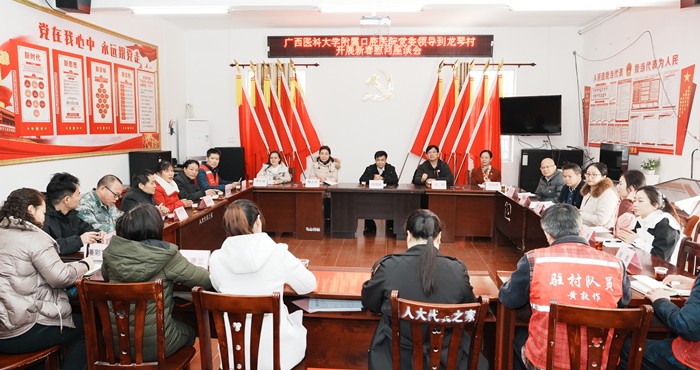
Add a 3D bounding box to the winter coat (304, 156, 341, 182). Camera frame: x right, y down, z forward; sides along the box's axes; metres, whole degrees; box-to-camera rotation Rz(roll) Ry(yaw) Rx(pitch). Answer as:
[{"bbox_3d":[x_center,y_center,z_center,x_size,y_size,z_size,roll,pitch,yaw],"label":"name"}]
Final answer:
[{"bbox_3d":[-0.430,-0.105,8.209,0.560,0.660,0.420,0,6,2],"label":"winter coat"}]

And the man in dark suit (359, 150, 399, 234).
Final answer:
[{"bbox_3d":[0.448,0.123,7.915,0.570,1.260,0.760,1,6,5],"label":"man in dark suit"}]

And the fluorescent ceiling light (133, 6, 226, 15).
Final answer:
[{"bbox_3d":[-2.021,-2.080,6.255,1.220,0.080,0.090,1,6,5],"label":"fluorescent ceiling light"}]

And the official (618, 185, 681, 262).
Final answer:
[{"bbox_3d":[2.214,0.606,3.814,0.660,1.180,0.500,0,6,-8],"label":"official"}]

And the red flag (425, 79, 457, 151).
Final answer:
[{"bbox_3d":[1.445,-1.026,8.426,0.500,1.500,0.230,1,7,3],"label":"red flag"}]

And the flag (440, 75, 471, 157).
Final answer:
[{"bbox_3d":[1.673,-1.102,8.322,0.500,1.350,0.150,1,6,5],"label":"flag"}]

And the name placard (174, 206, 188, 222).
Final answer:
[{"bbox_3d":[-1.528,0.261,4.753,0.080,0.110,0.200,1,6,5],"label":"name placard"}]

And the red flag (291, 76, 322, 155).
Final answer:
[{"bbox_3d":[-0.717,-1.162,8.650,0.550,1.320,0.200,0,6,2],"label":"red flag"}]

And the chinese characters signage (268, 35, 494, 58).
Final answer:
[{"bbox_3d":[0.533,-2.367,9.000,3.870,0.370,0.090,0,6,2],"label":"chinese characters signage"}]

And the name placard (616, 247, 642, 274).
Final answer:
[{"bbox_3d":[1.815,0.473,3.421,0.096,0.113,0.200,1,7,3],"label":"name placard"}]

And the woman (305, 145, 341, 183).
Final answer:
[{"bbox_3d":[-0.416,0.055,8.112,0.530,1.320,0.760,1,7,3],"label":"woman"}]

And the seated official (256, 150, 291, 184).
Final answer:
[{"bbox_3d":[-1.158,0.112,8.046,0.520,1.230,0.720,1,6,2],"label":"seated official"}]

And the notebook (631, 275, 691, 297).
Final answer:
[{"bbox_3d":[1.740,0.568,2.973,0.330,0.025,0.290,0,7,-6],"label":"notebook"}]

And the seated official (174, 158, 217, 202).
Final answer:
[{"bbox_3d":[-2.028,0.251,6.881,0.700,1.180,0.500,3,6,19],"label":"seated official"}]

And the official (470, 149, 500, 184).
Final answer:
[{"bbox_3d":[2.070,0.112,7.993,0.500,1.270,0.750,1,7,3],"label":"official"}]

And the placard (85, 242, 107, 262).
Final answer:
[{"bbox_3d":[-1.652,0.440,3.420,0.200,0.115,0.090,0,6,2],"label":"placard"}]

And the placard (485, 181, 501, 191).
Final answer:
[{"bbox_3d":[2.037,0.021,7.450,0.210,0.115,0.090,0,6,2],"label":"placard"}]

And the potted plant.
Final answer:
[{"bbox_3d":[3.381,-0.219,5.903,0.200,0.200,0.200,1,6,5],"label":"potted plant"}]

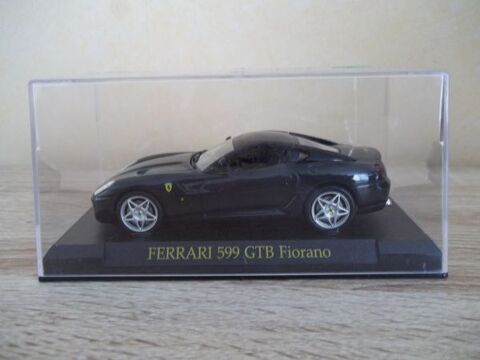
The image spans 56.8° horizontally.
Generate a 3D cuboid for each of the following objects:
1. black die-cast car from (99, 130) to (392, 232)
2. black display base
[{"bbox_3d":[-0.001,-0.002,0.165,0.108,0.031,0.046,-1,15,1],"label":"black die-cast car"},{"bbox_3d":[0.001,0.018,0.165,0.124,0.009,0.064,-1,15,1],"label":"black display base"}]

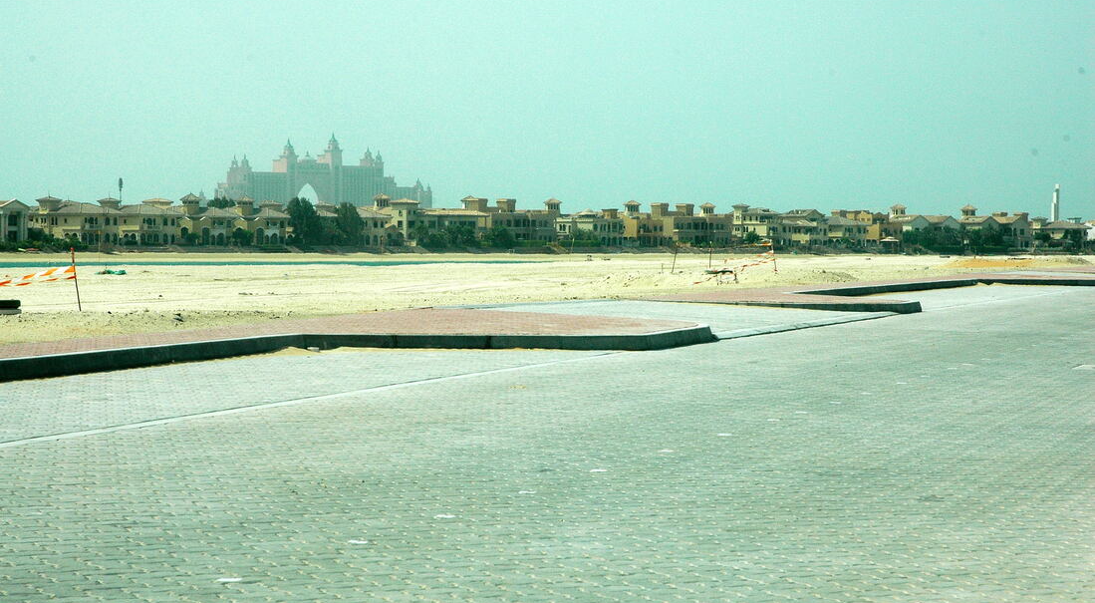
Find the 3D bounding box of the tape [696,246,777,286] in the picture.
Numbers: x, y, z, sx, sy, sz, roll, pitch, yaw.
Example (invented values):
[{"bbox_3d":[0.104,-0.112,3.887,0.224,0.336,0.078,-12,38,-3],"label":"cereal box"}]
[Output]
[{"bbox_3d":[3.683,-0.702,53.500,1.550,0.730,0.500,0,1,-18],"label":"tape"}]

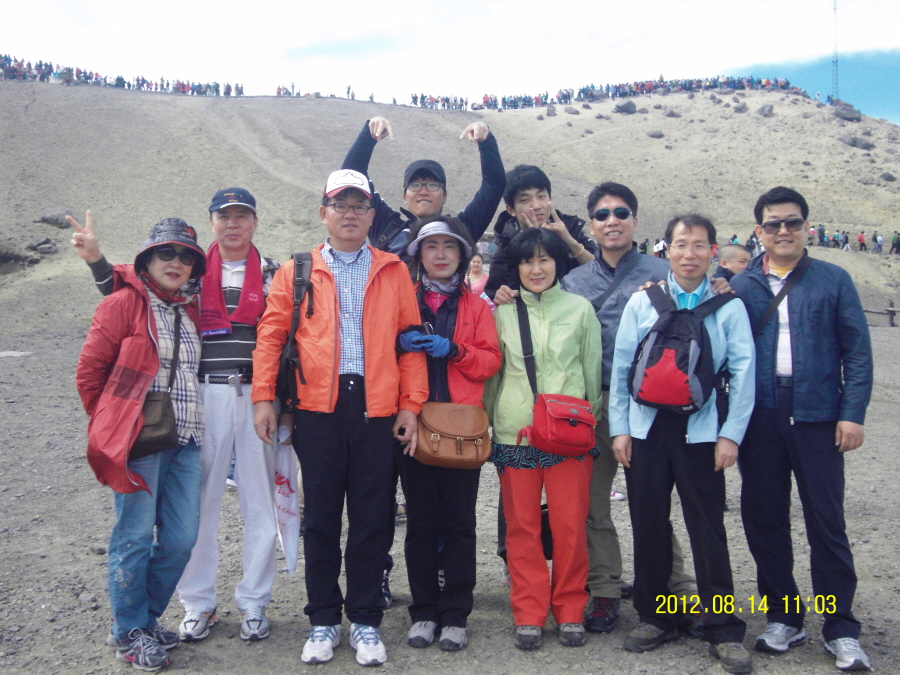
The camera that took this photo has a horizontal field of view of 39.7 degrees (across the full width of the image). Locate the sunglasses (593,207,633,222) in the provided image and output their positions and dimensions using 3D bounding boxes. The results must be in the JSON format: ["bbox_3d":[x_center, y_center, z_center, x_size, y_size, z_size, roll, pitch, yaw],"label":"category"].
[{"bbox_3d":[0.631,-0.476,4.830,0.146,0.048,0.140,-4,3,9],"label":"sunglasses"}]

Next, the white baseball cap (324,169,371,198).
[{"bbox_3d":[-0.366,-0.551,4.480,0.178,0.120,0.265,-1,4,-6],"label":"white baseball cap"}]

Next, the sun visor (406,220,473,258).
[{"bbox_3d":[-0.039,-0.366,4.660,0.235,0.125,0.220,0,4,1],"label":"sun visor"}]

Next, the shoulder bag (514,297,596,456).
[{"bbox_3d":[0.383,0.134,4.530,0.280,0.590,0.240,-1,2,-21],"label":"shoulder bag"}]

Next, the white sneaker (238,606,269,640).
[{"bbox_3d":[-0.760,1.088,4.850,0.108,0.110,0.285,-1,4,-9],"label":"white sneaker"}]

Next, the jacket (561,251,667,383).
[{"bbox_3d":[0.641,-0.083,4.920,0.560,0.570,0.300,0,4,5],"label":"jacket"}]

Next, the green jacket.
[{"bbox_3d":[0.358,0.100,4.780,0.460,0.600,0.280,0,4,3],"label":"green jacket"}]

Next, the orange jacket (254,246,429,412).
[{"bbox_3d":[-0.404,-0.026,4.560,0.620,0.610,0.310,-1,4,-5],"label":"orange jacket"}]

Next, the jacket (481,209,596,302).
[{"bbox_3d":[0.377,-0.149,5.030,0.500,0.740,0.380,0,2,-1],"label":"jacket"}]

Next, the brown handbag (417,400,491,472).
[{"bbox_3d":[0.009,0.352,4.460,0.275,0.225,0.120,4,-5,-12],"label":"brown handbag"}]

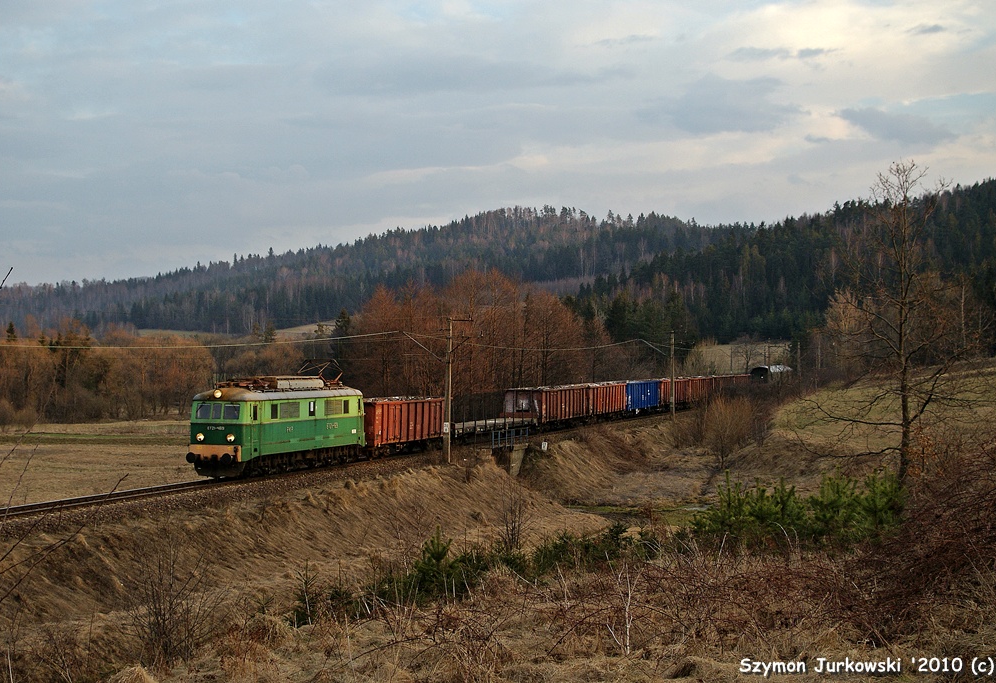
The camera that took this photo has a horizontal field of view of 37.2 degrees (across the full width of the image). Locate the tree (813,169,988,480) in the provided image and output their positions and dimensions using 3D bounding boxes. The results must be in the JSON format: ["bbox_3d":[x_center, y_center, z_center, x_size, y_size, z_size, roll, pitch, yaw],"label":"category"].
[{"bbox_3d":[12.853,-0.572,47.000,5.400,10.400,5.200,0,-1,0],"label":"tree"}]

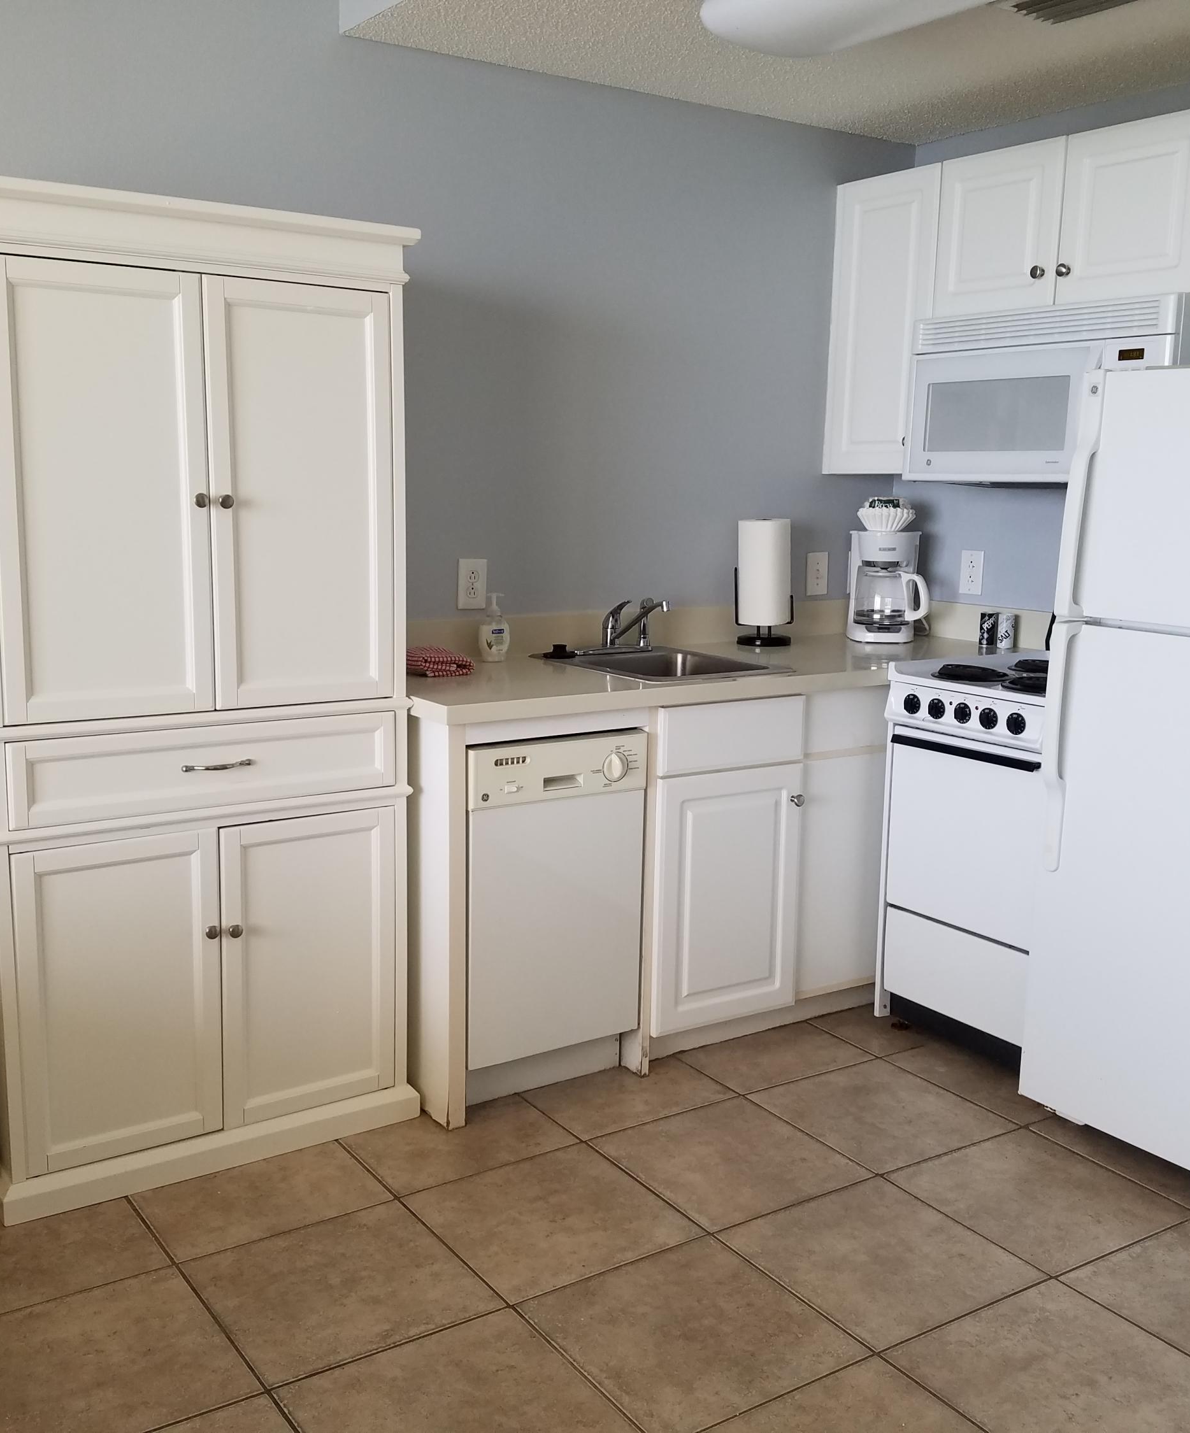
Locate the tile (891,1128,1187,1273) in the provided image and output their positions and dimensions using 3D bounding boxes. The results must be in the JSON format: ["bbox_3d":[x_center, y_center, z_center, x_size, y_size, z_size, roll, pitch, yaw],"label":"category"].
[{"bbox_3d":[0.865,0.940,2.814,0.417,0.010,0.417,-5,12,-33],"label":"tile"}]

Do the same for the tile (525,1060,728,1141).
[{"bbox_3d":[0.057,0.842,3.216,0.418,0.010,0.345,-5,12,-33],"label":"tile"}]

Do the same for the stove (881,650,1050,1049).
[{"bbox_3d":[1.117,0.339,3.597,0.632,0.920,0.502,-5,12,-33],"label":"stove"}]

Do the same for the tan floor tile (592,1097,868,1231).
[{"bbox_3d":[0.271,0.901,2.901,0.418,0.010,0.418,-5,12,-33],"label":"tan floor tile"}]

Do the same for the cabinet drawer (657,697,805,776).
[{"bbox_3d":[0.312,0.043,3.296,0.431,0.158,0.022,-5,12,-33],"label":"cabinet drawer"}]

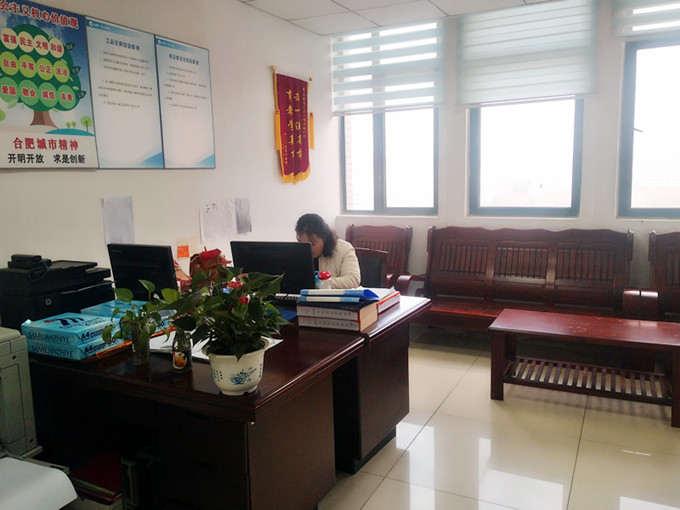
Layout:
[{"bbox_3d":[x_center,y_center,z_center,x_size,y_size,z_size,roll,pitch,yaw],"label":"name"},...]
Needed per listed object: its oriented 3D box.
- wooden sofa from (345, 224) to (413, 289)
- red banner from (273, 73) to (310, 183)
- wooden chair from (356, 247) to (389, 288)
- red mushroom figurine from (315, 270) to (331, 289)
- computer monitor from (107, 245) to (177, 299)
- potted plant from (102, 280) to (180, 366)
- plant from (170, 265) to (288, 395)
[{"bbox_3d":[0.242,0.295,4.388,0.680,0.990,0.680,2,9,26],"label":"wooden sofa"},{"bbox_3d":[-0.358,-1.038,4.272,0.040,0.870,0.500,3,9,29],"label":"red banner"},{"bbox_3d":[-0.004,0.459,3.465,0.580,0.950,0.580,3,9,29],"label":"wooden chair"},{"bbox_3d":[-0.094,0.180,2.808,0.080,0.150,0.070,3,9,28],"label":"red mushroom figurine"},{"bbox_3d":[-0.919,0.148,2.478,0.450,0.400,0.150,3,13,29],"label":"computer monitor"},{"bbox_3d":[-0.766,0.263,1.955,0.280,0.315,0.230,3,9,29],"label":"potted plant"},{"bbox_3d":[-0.362,0.241,1.692,0.360,0.405,0.350,-2,8,0],"label":"plant"}]

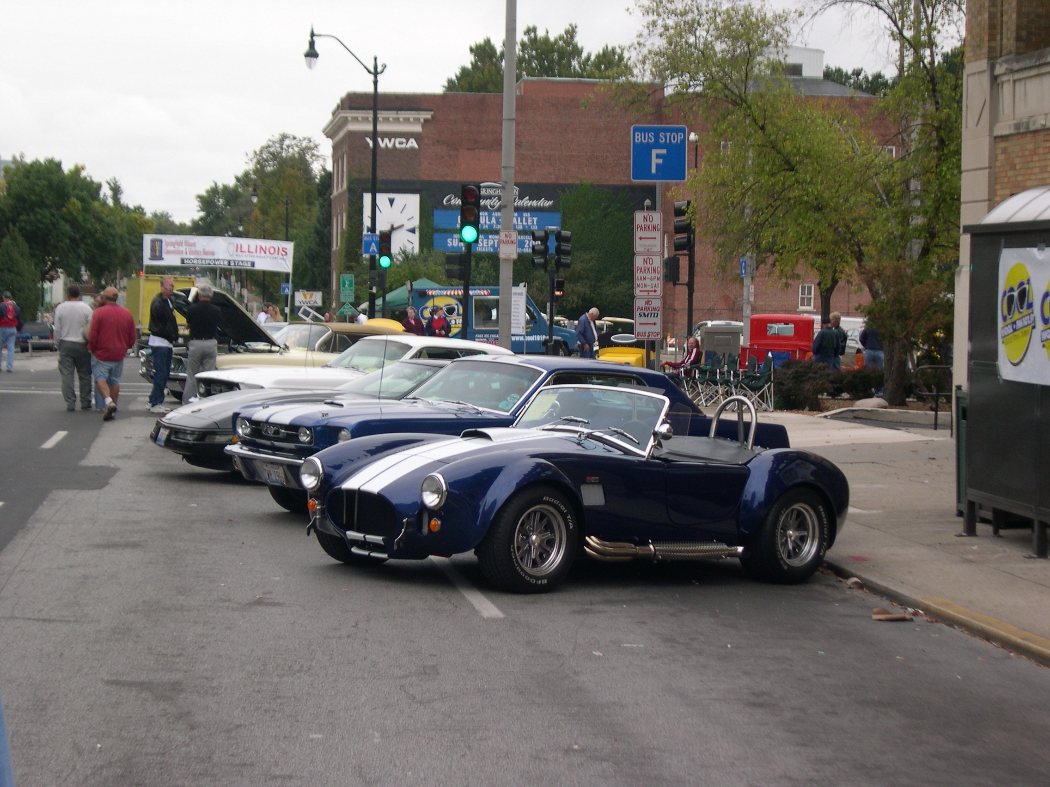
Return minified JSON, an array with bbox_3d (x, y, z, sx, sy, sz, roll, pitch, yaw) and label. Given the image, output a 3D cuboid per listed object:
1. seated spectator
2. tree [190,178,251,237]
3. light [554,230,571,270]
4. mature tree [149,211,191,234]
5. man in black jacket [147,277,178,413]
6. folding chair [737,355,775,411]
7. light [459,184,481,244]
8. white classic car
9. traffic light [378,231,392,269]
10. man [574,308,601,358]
[{"bbox_3d":[2.584,-0.361,36.300,0.850,1.130,0.600,0,3,-12],"label":"seated spectator"},{"bbox_3d":[-32.093,-15.322,230.000,9.000,14.694,9.000,1,2,0],"label":"tree"},{"bbox_3d":[1.020,-3.924,59.700,0.480,1.080,0.360,0,3,-9],"label":"light"},{"bbox_3d":[-55.360,-21.567,340.000,9.000,13.936,9.000,1,2,0],"label":"mature tree"},{"bbox_3d":[-4.964,-0.669,30.000,0.420,1.826,0.520,2,3,22],"label":"man in black jacket"},{"bbox_3d":[3.574,-0.165,33.800,0.600,0.870,0.750,0,3,-5],"label":"folding chair"},{"bbox_3d":[-0.974,-3.151,38.400,0.360,1.070,0.420,2,3,-9],"label":"light"},{"bbox_3d":[-1.732,-0.014,26.418,4.750,1.300,1.810,1,2,-42],"label":"white classic car"},{"bbox_3d":[-3.906,-4.021,61.050,0.370,1.070,0.420,0,3,-9],"label":"traffic light"},{"bbox_3d":[1.437,-1.157,50.000,0.520,1.647,0.500,2,3,22],"label":"man"}]

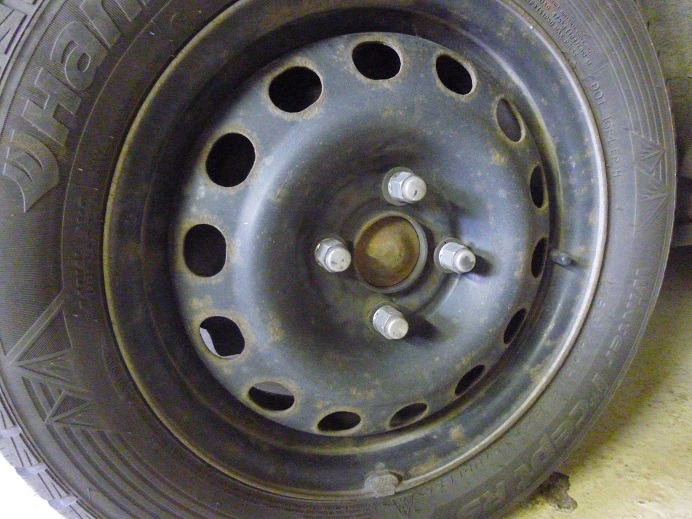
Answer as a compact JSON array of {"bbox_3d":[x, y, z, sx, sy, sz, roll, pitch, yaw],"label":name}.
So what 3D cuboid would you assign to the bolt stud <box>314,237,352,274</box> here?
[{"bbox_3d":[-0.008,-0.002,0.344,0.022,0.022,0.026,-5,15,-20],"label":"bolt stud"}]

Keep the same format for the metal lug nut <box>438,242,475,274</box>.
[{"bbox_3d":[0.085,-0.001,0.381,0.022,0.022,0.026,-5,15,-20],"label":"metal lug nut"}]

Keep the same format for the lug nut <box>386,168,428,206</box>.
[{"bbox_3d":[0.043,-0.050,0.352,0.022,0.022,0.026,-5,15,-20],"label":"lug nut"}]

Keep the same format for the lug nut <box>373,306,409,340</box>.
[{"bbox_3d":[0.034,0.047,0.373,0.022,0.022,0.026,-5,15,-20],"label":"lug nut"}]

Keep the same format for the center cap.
[{"bbox_3d":[0.033,-0.005,0.376,0.056,0.056,0.013,-5,15,-20],"label":"center cap"}]

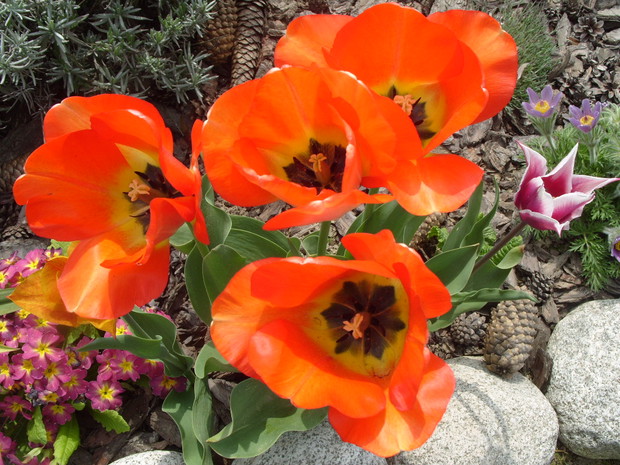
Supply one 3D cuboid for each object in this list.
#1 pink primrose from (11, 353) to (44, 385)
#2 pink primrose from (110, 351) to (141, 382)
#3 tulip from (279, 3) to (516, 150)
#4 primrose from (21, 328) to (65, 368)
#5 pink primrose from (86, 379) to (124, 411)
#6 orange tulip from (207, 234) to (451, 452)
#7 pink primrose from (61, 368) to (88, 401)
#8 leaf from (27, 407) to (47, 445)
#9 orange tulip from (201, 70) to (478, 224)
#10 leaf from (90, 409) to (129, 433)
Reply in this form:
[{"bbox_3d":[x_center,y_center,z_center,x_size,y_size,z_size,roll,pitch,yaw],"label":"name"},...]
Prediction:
[{"bbox_3d":[-0.207,0.100,0.462,0.026,0.011,0.026,0,66,-8],"label":"pink primrose"},{"bbox_3d":[-0.136,0.099,0.462,0.026,0.011,0.026,0,69,-6],"label":"pink primrose"},{"bbox_3d":[0.061,-0.103,0.435,0.155,0.080,0.115,0,68,18],"label":"tulip"},{"bbox_3d":[-0.190,0.082,0.445,0.031,0.012,0.030,0,66,-8],"label":"primrose"},{"bbox_3d":[-0.168,0.133,0.515,0.031,0.013,0.028,1,69,-3],"label":"pink primrose"},{"bbox_3d":[0.014,0.068,0.390,0.145,0.085,0.130,0,83,22],"label":"orange tulip"},{"bbox_3d":[-0.196,0.125,0.520,0.028,0.012,0.028,1,69,-3],"label":"pink primrose"},{"bbox_3d":[-0.223,0.157,0.510,0.017,0.009,0.034,-7,57,-5],"label":"leaf"},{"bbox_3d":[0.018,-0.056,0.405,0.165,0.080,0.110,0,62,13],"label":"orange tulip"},{"bbox_3d":[-0.169,0.159,0.530,0.036,0.011,0.019,30,56,22],"label":"leaf"}]

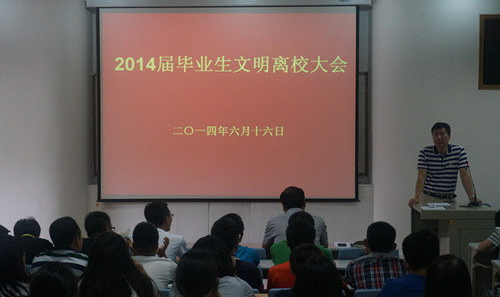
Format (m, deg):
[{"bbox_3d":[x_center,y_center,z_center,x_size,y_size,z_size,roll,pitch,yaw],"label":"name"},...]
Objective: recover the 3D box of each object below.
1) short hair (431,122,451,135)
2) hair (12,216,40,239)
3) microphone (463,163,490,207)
[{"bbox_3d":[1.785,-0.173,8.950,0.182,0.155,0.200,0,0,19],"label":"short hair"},{"bbox_3d":[-1.493,0.539,6.400,0.178,0.160,0.200,1,-9,-5],"label":"hair"},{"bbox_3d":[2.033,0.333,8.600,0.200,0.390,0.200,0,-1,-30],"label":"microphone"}]

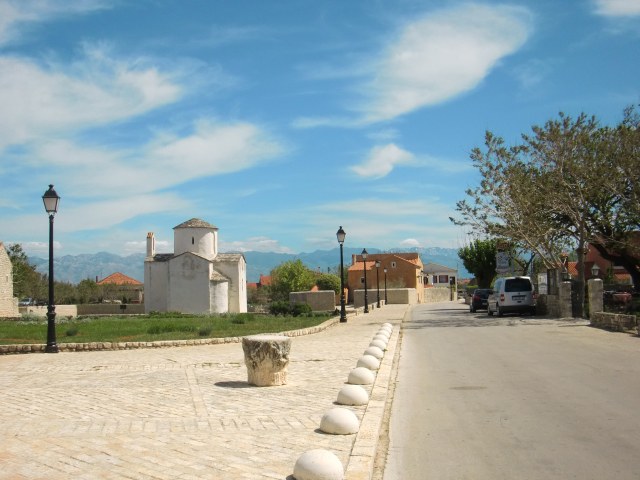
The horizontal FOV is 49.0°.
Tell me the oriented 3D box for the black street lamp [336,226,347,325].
[{"bbox_3d":[0.896,1.386,28.236,0.400,3.850,0.400,-1,-4,0],"label":"black street lamp"}]

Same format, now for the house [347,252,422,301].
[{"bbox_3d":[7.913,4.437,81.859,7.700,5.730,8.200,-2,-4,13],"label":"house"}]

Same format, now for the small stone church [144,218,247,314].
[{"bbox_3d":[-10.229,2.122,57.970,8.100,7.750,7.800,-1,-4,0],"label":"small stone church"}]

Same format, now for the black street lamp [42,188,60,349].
[{"bbox_3d":[-6.142,0.662,16.101,0.400,3.850,0.400,-1,-4,0],"label":"black street lamp"}]

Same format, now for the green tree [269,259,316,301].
[{"bbox_3d":[-2.857,4.465,73.841,5.100,5.040,5.000,-1,-4,0],"label":"green tree"}]

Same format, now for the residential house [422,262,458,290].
[{"bbox_3d":[20.131,7.208,119.744,8.000,6.410,8.000,-2,-4,9],"label":"residential house"}]

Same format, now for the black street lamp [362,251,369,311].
[{"bbox_3d":[2.738,2.451,42.003,0.400,3.850,0.400,-1,-4,0],"label":"black street lamp"}]

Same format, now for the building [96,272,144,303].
[{"bbox_3d":[-36.918,8.912,129.647,9.000,5.830,9.000,-1,-4,-6],"label":"building"}]

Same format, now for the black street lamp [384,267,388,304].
[{"bbox_3d":[6.610,4.565,70.260,0.400,3.850,0.400,-1,-4,0],"label":"black street lamp"}]

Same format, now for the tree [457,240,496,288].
[{"bbox_3d":[12.807,2.467,55.943,3.800,5.170,3.800,-1,-4,0],"label":"tree"}]

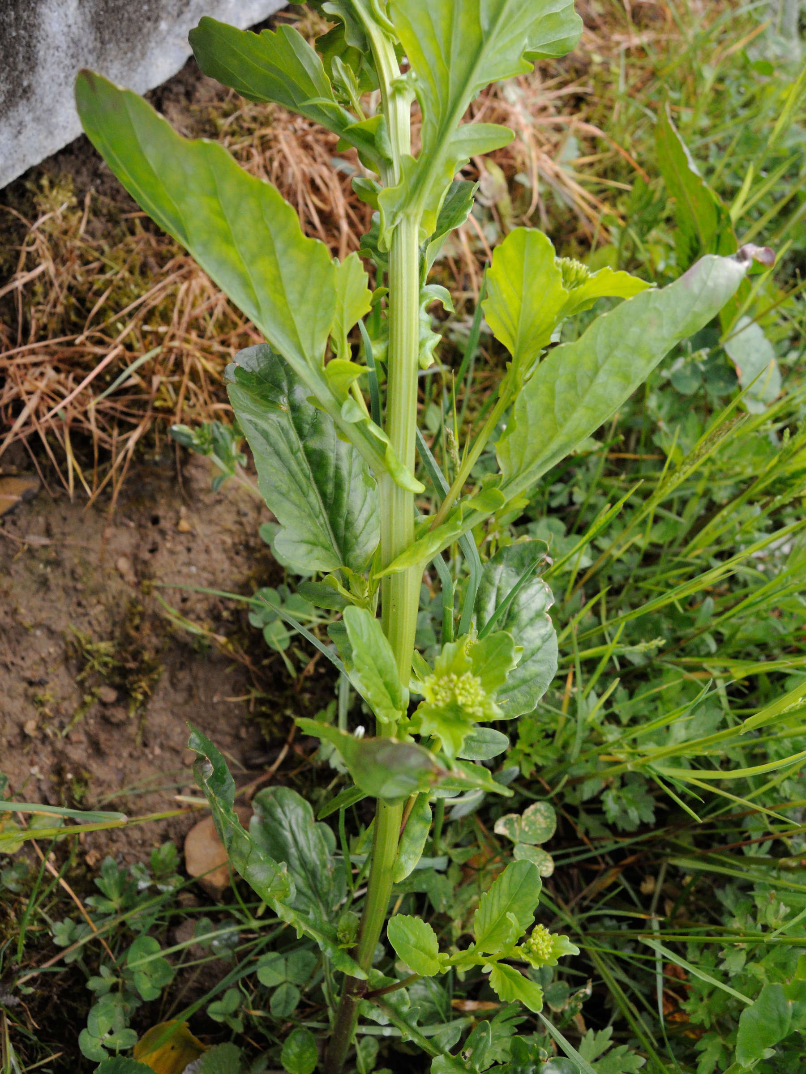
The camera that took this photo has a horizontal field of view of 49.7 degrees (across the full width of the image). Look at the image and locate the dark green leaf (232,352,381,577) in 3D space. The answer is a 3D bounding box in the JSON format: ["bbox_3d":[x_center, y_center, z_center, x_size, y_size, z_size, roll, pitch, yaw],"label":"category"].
[{"bbox_3d":[-0.038,-0.028,0.328,0.043,0.020,0.092,-24,87,-15],"label":"dark green leaf"}]

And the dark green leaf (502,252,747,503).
[{"bbox_3d":[0.063,-0.048,0.267,0.030,0.098,0.017,36,34,-16],"label":"dark green leaf"}]

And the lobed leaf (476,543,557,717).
[{"bbox_3d":[0.049,0.041,0.381,0.037,0.018,0.075,6,81,13],"label":"lobed leaf"}]

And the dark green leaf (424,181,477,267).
[{"bbox_3d":[0.014,-0.093,0.260,0.016,0.012,0.030,28,82,-5],"label":"dark green leaf"}]

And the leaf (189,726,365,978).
[{"bbox_3d":[-0.062,0.163,0.444,0.022,0.164,0.036,-32,13,-8],"label":"leaf"}]

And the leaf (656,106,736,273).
[{"bbox_3d":[0.214,-0.260,0.645,0.037,0.019,0.150,-18,73,21],"label":"leaf"}]

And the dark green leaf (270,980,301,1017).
[{"bbox_3d":[-0.060,0.238,0.446,0.015,0.004,0.015,1,61,1],"label":"dark green leaf"}]

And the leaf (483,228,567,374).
[{"bbox_3d":[0.038,-0.075,0.280,0.026,0.044,0.010,0,20,0],"label":"leaf"}]

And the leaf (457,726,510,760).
[{"bbox_3d":[0.033,0.091,0.381,0.026,0.005,0.014,-2,60,-7],"label":"leaf"}]

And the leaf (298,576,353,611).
[{"bbox_3d":[-0.029,0.022,0.330,0.022,0.008,0.012,9,73,10],"label":"leaf"}]

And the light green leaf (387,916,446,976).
[{"bbox_3d":[0.006,0.183,0.390,0.029,0.007,0.020,32,68,13],"label":"light green leaf"}]

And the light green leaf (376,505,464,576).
[{"bbox_3d":[0.006,0.003,0.307,0.036,0.009,0.010,-32,48,-17],"label":"light green leaf"}]

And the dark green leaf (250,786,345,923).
[{"bbox_3d":[-0.057,0.176,0.479,0.043,0.020,0.075,-18,88,-17],"label":"dark green leaf"}]

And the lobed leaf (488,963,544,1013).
[{"bbox_3d":[0.058,0.232,0.448,0.032,0.010,0.019,32,64,28],"label":"lobed leaf"}]

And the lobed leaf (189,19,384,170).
[{"bbox_3d":[-0.049,-0.185,0.354,0.103,0.015,0.034,40,71,18],"label":"lobed leaf"}]

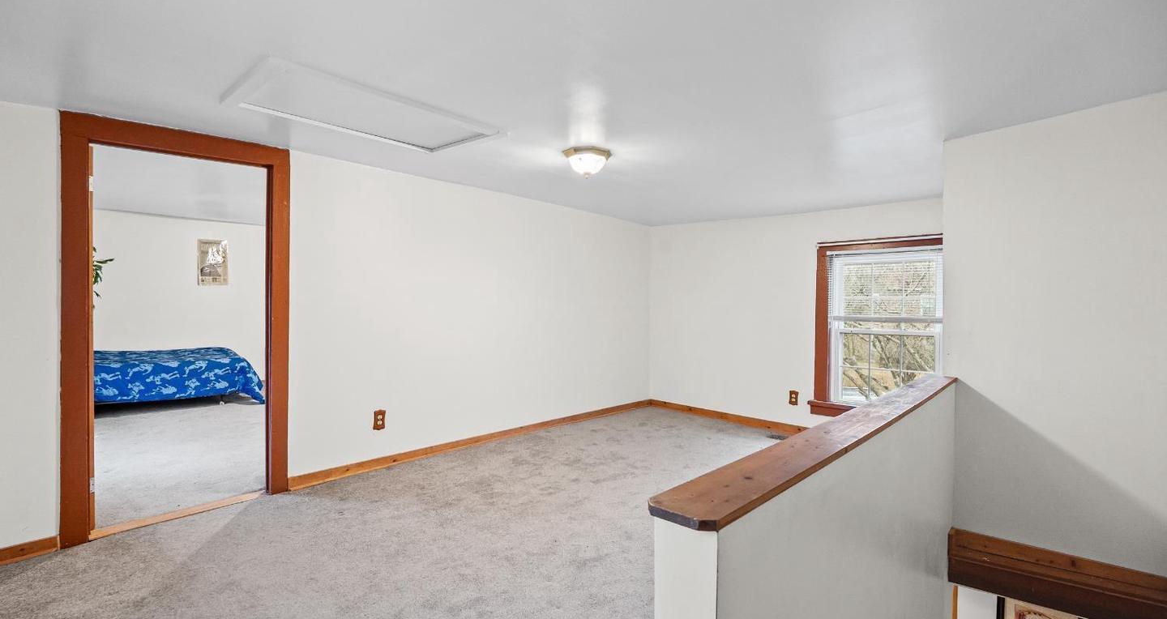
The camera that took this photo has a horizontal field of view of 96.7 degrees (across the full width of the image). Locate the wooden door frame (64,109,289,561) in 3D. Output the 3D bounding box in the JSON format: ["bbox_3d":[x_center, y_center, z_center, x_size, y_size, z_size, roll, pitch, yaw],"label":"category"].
[{"bbox_3d":[-2.277,0.093,2.983,0.150,2.176,1.037,1,1,43],"label":"wooden door frame"}]

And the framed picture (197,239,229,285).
[{"bbox_3d":[-4.829,-0.607,6.778,0.025,0.614,0.329,1,1,43],"label":"framed picture"}]

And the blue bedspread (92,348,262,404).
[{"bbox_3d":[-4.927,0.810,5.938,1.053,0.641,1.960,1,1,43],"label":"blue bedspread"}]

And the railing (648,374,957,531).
[{"bbox_3d":[1.109,0.395,1.972,0.165,0.021,2.714,1,1,43],"label":"railing"}]

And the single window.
[{"bbox_3d":[2.595,0.184,4.470,1.168,1.600,0.120,1,1,43],"label":"single window"}]

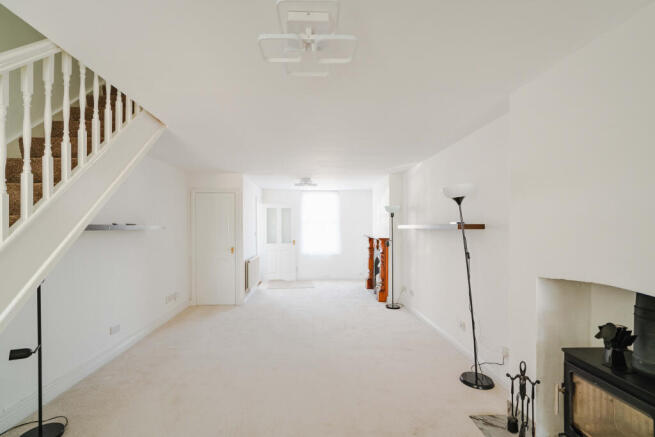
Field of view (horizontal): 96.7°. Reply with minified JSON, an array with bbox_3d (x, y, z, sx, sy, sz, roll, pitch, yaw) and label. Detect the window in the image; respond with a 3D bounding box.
[{"bbox_3d":[-0.178,0.127,7.420,1.000,1.580,0.120,0,-1,-4],"label":"window"}]

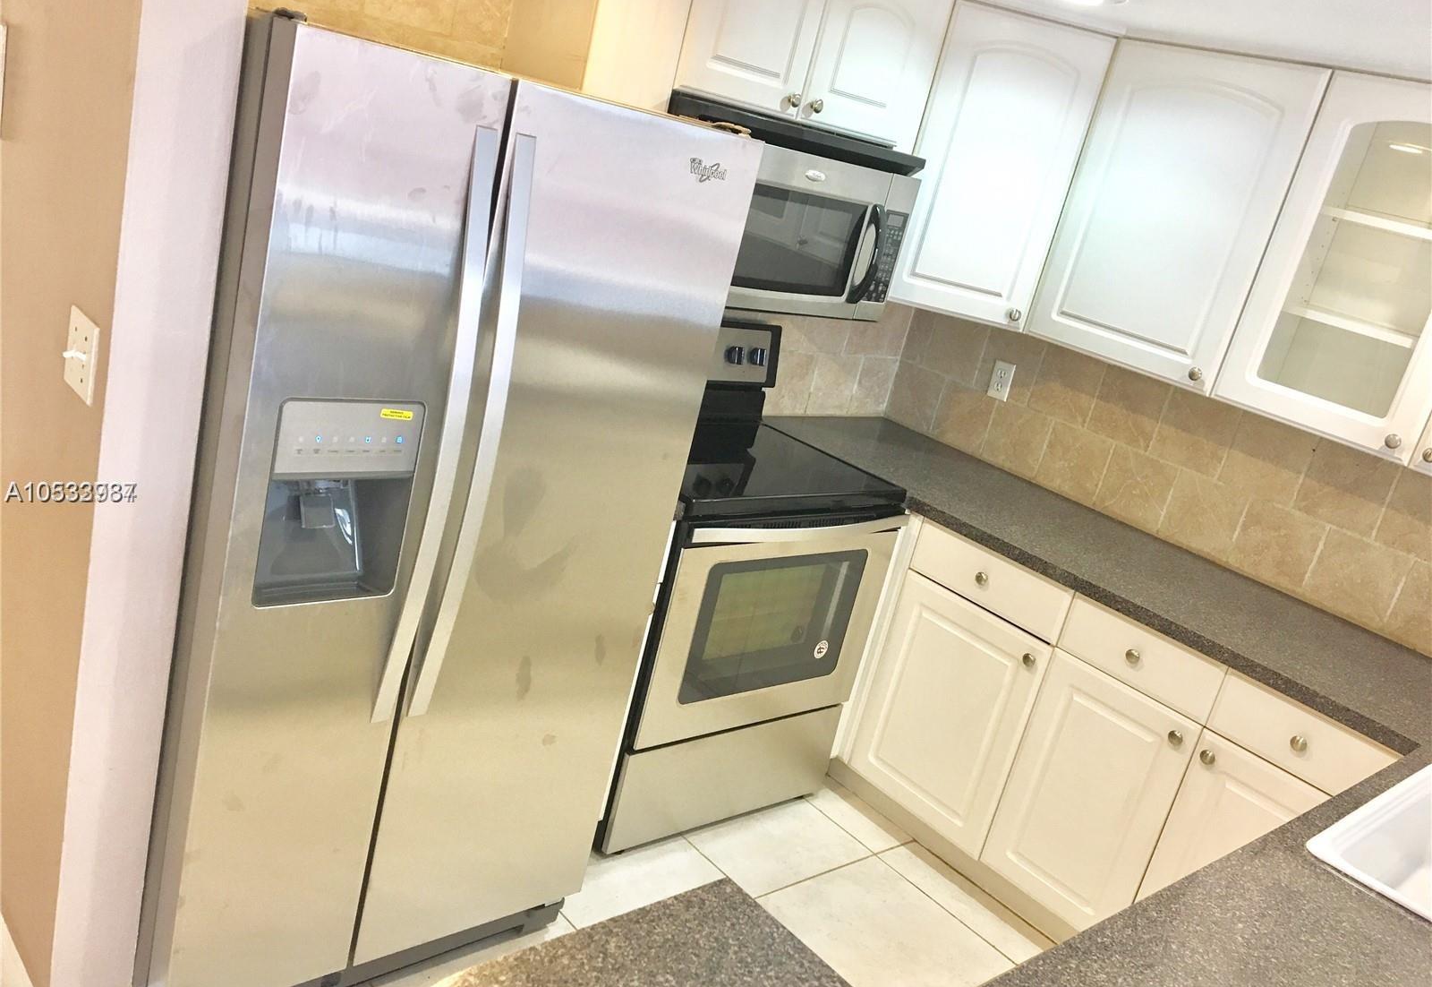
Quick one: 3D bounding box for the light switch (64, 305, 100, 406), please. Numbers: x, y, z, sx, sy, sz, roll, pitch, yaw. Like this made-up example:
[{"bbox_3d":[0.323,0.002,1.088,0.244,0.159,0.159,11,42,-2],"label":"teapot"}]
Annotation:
[{"bbox_3d":[-0.887,-0.192,1.661,0.018,0.115,0.122,-2,23,-43],"label":"light switch"}]

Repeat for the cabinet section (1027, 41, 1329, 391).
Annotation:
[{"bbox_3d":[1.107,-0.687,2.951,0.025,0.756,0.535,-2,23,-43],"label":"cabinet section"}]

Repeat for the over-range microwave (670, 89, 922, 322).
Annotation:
[{"bbox_3d":[0.089,-0.712,2.986,0.780,0.435,0.410,-2,23,-43],"label":"over-range microwave"}]

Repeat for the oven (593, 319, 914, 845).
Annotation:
[{"bbox_3d":[-0.035,0.205,3.185,0.757,1.215,0.670,-2,23,-43],"label":"oven"}]

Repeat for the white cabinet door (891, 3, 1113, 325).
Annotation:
[{"bbox_3d":[0.718,-0.842,3.142,0.410,0.757,0.025,14,17,0],"label":"white cabinet door"}]

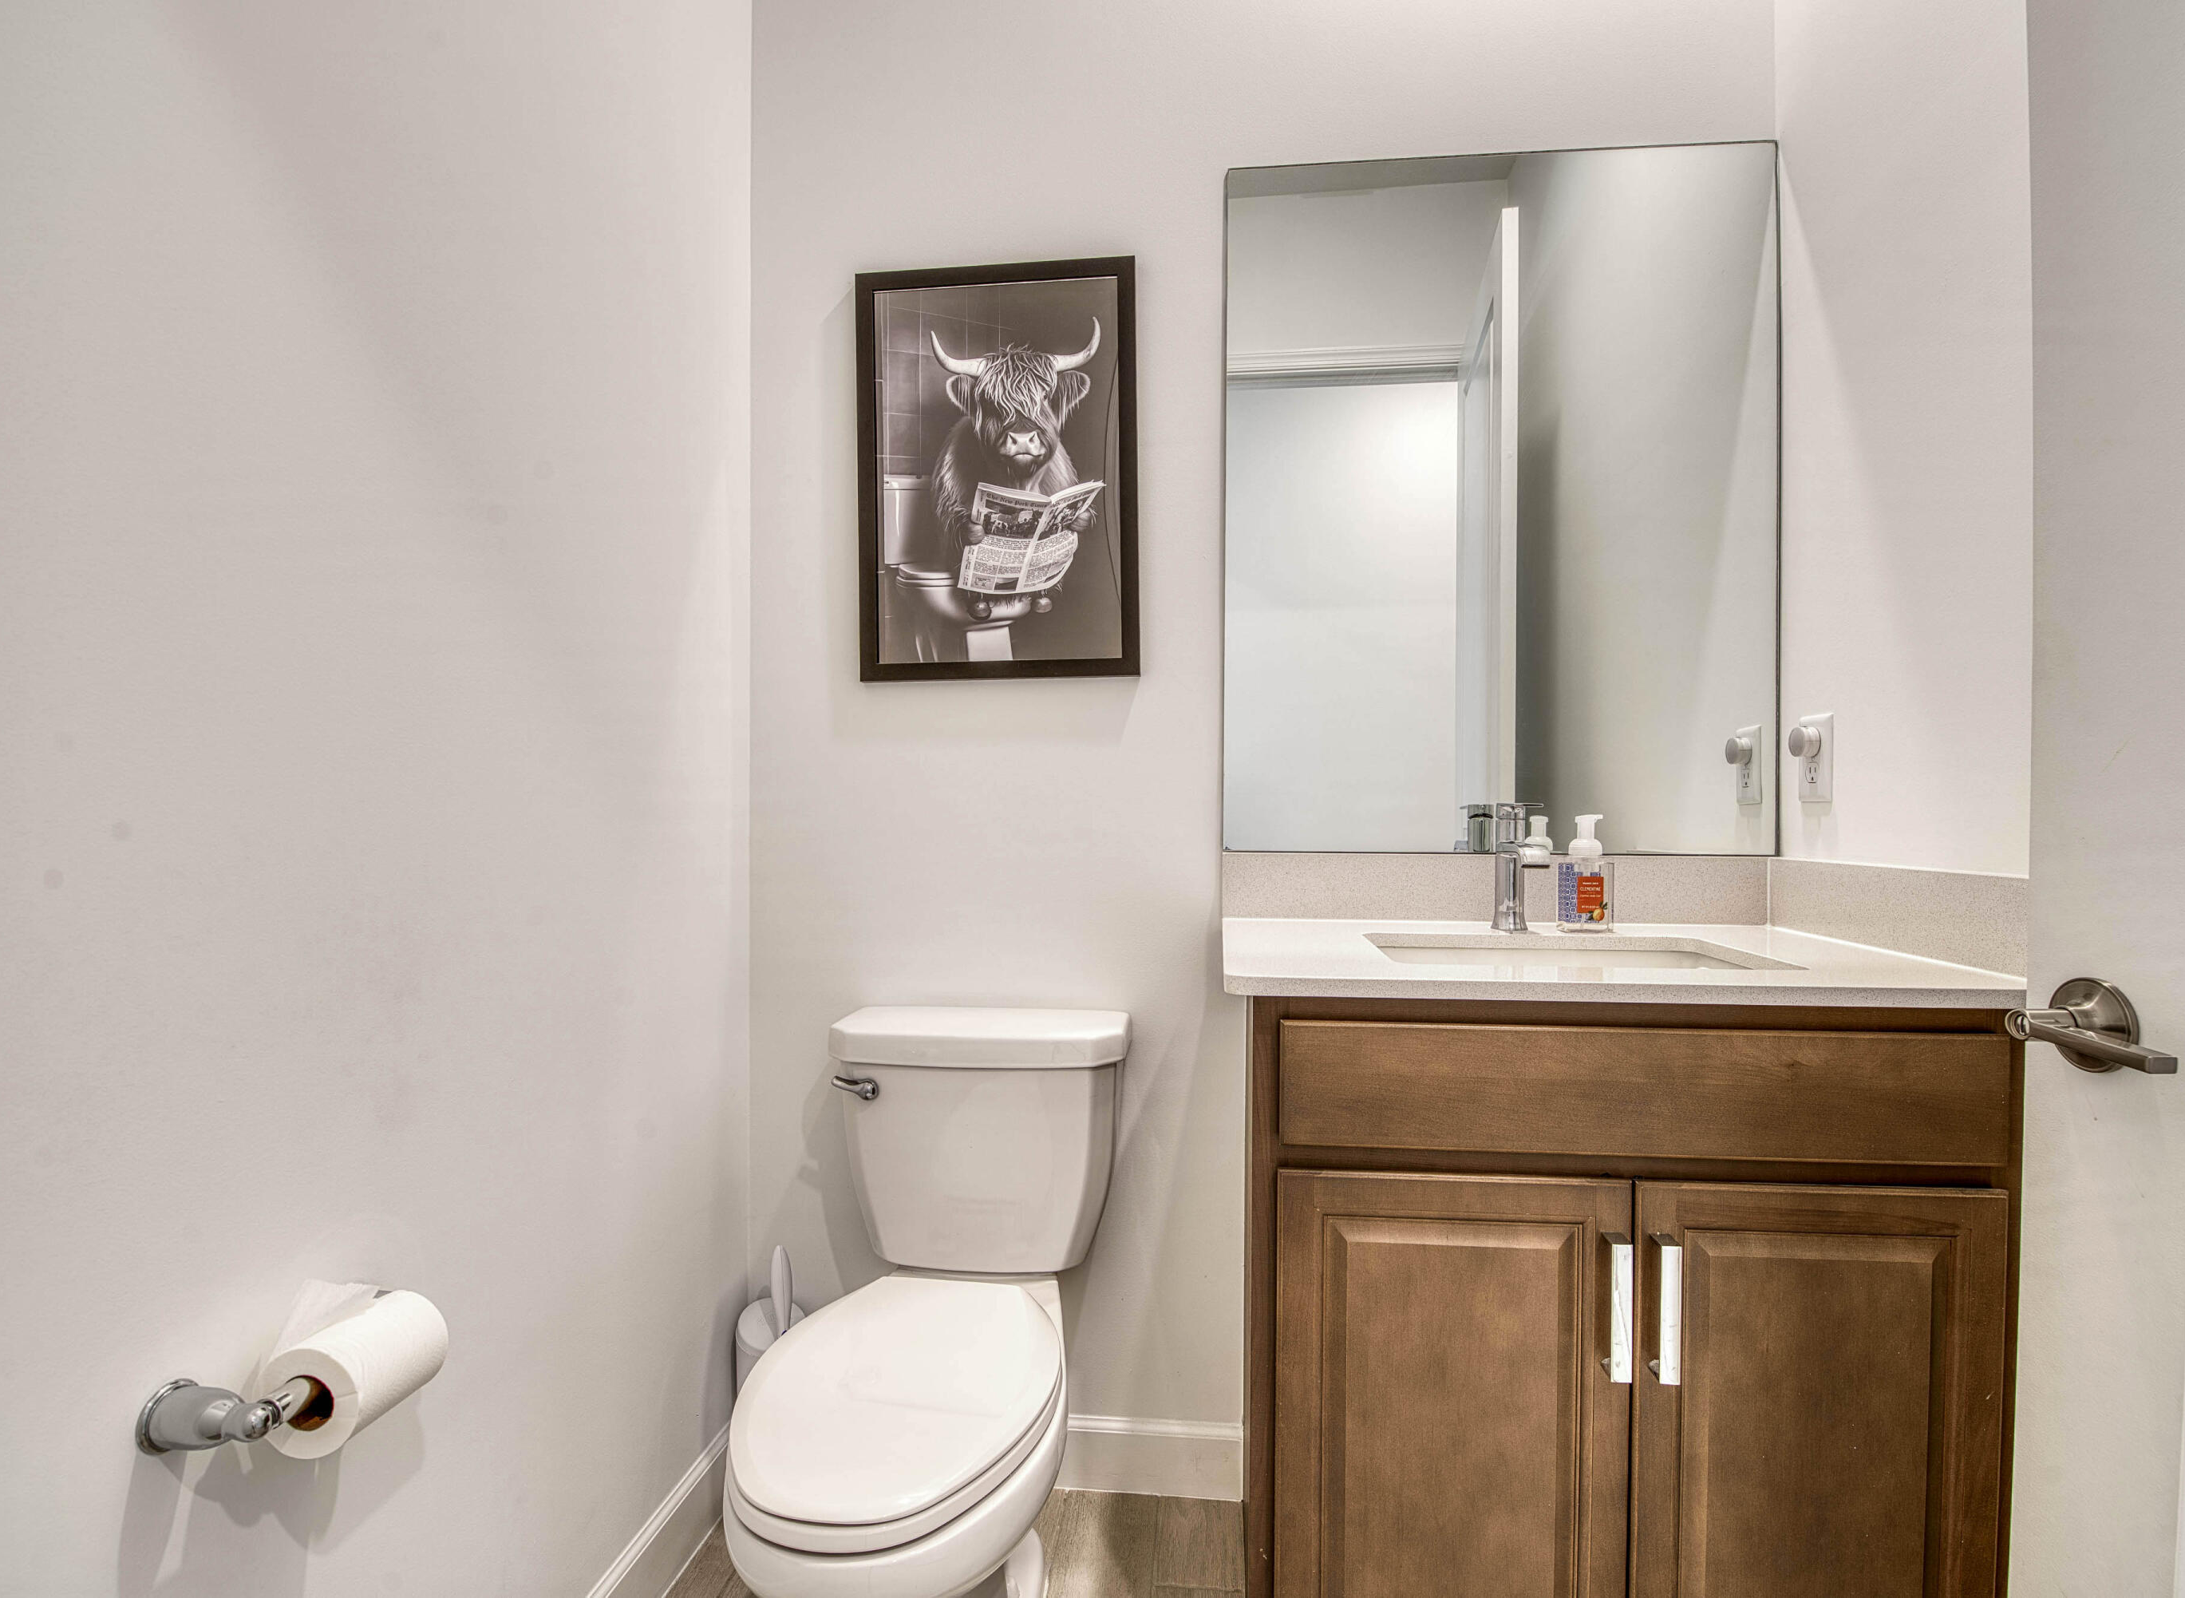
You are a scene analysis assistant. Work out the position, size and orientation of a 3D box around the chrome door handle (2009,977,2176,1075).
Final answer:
[{"bbox_3d":[0.721,0.171,0.712,0.063,0.068,0.136,0,0,-2],"label":"chrome door handle"}]

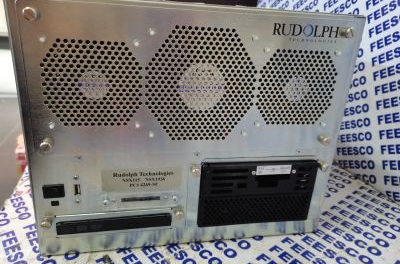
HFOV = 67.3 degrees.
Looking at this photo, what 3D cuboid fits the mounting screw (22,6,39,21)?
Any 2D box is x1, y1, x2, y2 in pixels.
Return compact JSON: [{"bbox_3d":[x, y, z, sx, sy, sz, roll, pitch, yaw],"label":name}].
[{"bbox_3d":[-0.147,-0.102,0.260,0.011,0.011,0.009,-1,20,-11],"label":"mounting screw"}]

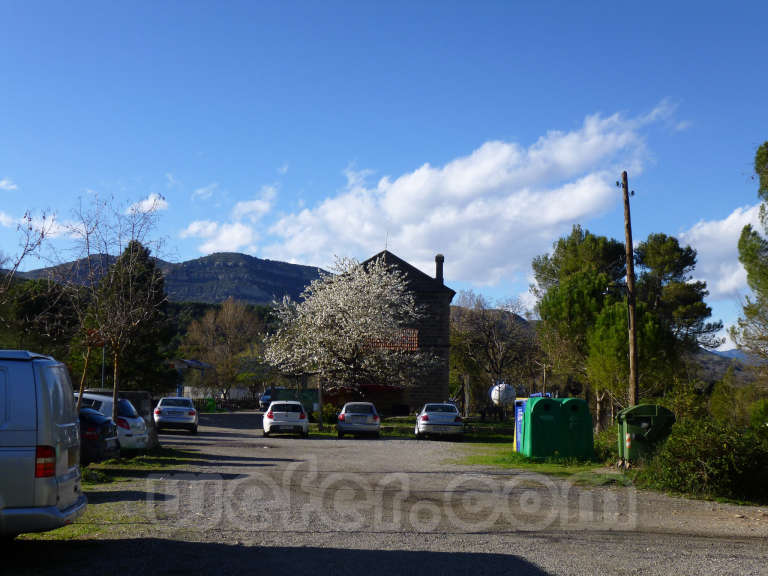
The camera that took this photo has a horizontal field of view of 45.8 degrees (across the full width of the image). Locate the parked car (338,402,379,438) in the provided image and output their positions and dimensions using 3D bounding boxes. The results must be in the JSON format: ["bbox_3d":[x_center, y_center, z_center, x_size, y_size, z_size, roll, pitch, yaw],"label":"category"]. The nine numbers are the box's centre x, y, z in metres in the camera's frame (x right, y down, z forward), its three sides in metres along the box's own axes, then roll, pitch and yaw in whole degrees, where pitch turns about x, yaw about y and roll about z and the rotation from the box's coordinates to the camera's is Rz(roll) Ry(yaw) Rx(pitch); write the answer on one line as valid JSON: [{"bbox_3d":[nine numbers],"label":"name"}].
[{"bbox_3d":[-1.050,5.524,38.210,1.720,1.460,4.400,1,-7,-1],"label":"parked car"}]

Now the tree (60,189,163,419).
[{"bbox_3d":[-6.797,0.900,22.900,2.600,6.600,2.600,0,-7,0],"label":"tree"}]

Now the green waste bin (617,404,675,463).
[{"bbox_3d":[5.900,3.340,20.600,1.120,1.400,1.350,-1,-7,8],"label":"green waste bin"}]

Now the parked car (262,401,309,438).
[{"bbox_3d":[-4.000,5.383,37.315,1.750,1.430,4.230,1,-7,-4],"label":"parked car"}]

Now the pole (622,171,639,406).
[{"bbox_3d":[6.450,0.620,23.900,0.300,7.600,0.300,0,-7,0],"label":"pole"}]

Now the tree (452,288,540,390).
[{"bbox_3d":[8.382,4.817,69.000,6.600,9.200,6.200,1,-7,0],"label":"tree"}]

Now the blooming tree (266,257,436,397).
[{"bbox_3d":[-1.952,2.768,53.000,9.900,9.100,9.200,1,-7,0],"label":"blooming tree"}]

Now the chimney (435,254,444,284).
[{"bbox_3d":[4.149,-1.346,68.000,0.640,2.300,0.640,1,-7,0],"label":"chimney"}]

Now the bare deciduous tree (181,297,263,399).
[{"bbox_3d":[-15.489,6.240,86.700,7.800,10.900,7.300,0,-7,0],"label":"bare deciduous tree"}]

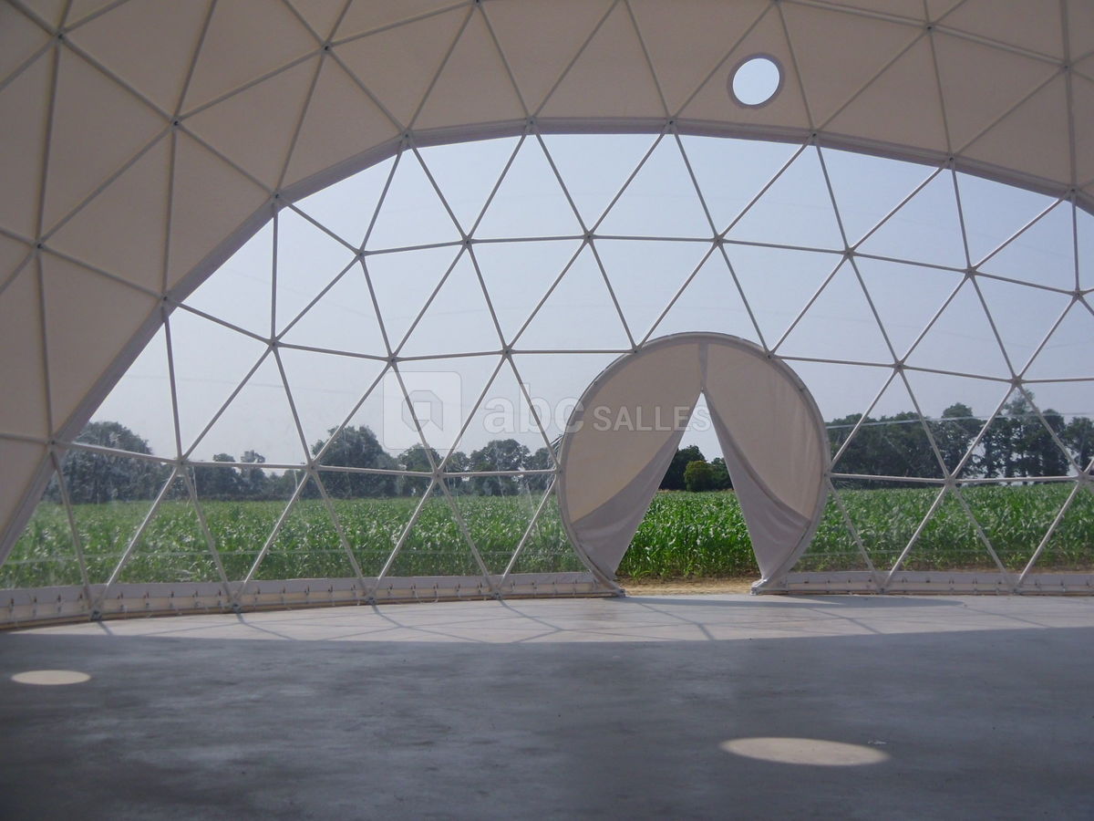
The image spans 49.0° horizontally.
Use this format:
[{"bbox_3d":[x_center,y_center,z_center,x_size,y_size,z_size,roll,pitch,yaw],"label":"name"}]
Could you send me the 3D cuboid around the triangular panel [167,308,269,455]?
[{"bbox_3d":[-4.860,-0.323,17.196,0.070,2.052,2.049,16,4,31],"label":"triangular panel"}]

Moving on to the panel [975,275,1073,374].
[{"bbox_3d":[8.615,-1.504,22.355,1.774,1.701,0.040,14,23,12],"label":"panel"}]

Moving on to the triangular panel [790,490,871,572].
[{"bbox_3d":[5.424,2.328,22.933,1.560,1.570,0.070,0,-2,1],"label":"triangular panel"}]

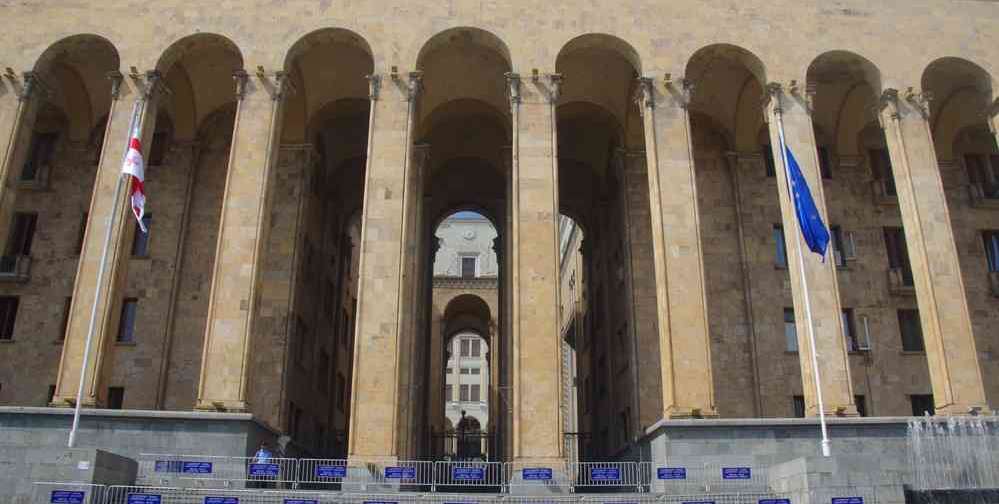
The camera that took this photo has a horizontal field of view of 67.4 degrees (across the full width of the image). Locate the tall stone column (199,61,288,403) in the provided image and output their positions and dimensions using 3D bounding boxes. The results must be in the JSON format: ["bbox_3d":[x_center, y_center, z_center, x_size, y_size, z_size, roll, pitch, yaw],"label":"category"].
[{"bbox_3d":[-10.442,-0.828,30.945,1.950,14.550,1.250,1,-19,-1],"label":"tall stone column"}]

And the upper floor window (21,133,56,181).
[{"bbox_3d":[-20.770,-4.311,33.836,1.250,2.450,0.400,1,-20,-2],"label":"upper floor window"}]

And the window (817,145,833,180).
[{"bbox_3d":[17.176,-4.827,39.963,1.000,2.000,0.250,1,-19,-1],"label":"window"}]

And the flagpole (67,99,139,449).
[{"bbox_3d":[-14.319,0.306,27.307,0.200,13.300,0.200,1,-19,-1],"label":"flagpole"}]

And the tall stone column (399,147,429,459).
[{"bbox_3d":[-4.759,2.116,37.045,1.900,16.300,1.300,1,-19,-1],"label":"tall stone column"}]

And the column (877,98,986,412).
[{"bbox_3d":[17.988,-0.318,31.547,1.950,14.150,1.250,1,-19,-1],"label":"column"}]

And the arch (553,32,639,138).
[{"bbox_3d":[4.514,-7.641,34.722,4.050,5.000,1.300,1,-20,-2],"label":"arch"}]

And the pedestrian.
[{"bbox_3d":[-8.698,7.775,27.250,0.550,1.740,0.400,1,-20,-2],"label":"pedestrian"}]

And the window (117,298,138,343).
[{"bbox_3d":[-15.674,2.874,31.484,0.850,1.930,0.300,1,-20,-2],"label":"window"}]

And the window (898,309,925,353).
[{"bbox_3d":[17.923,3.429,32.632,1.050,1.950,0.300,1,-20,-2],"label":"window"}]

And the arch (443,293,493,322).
[{"bbox_3d":[-2.686,4.670,63.277,4.033,2.295,1.200,1,-20,-2],"label":"arch"}]

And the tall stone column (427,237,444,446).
[{"bbox_3d":[-4.513,5.484,49.267,0.950,13.800,0.950,1,-20,-2],"label":"tall stone column"}]

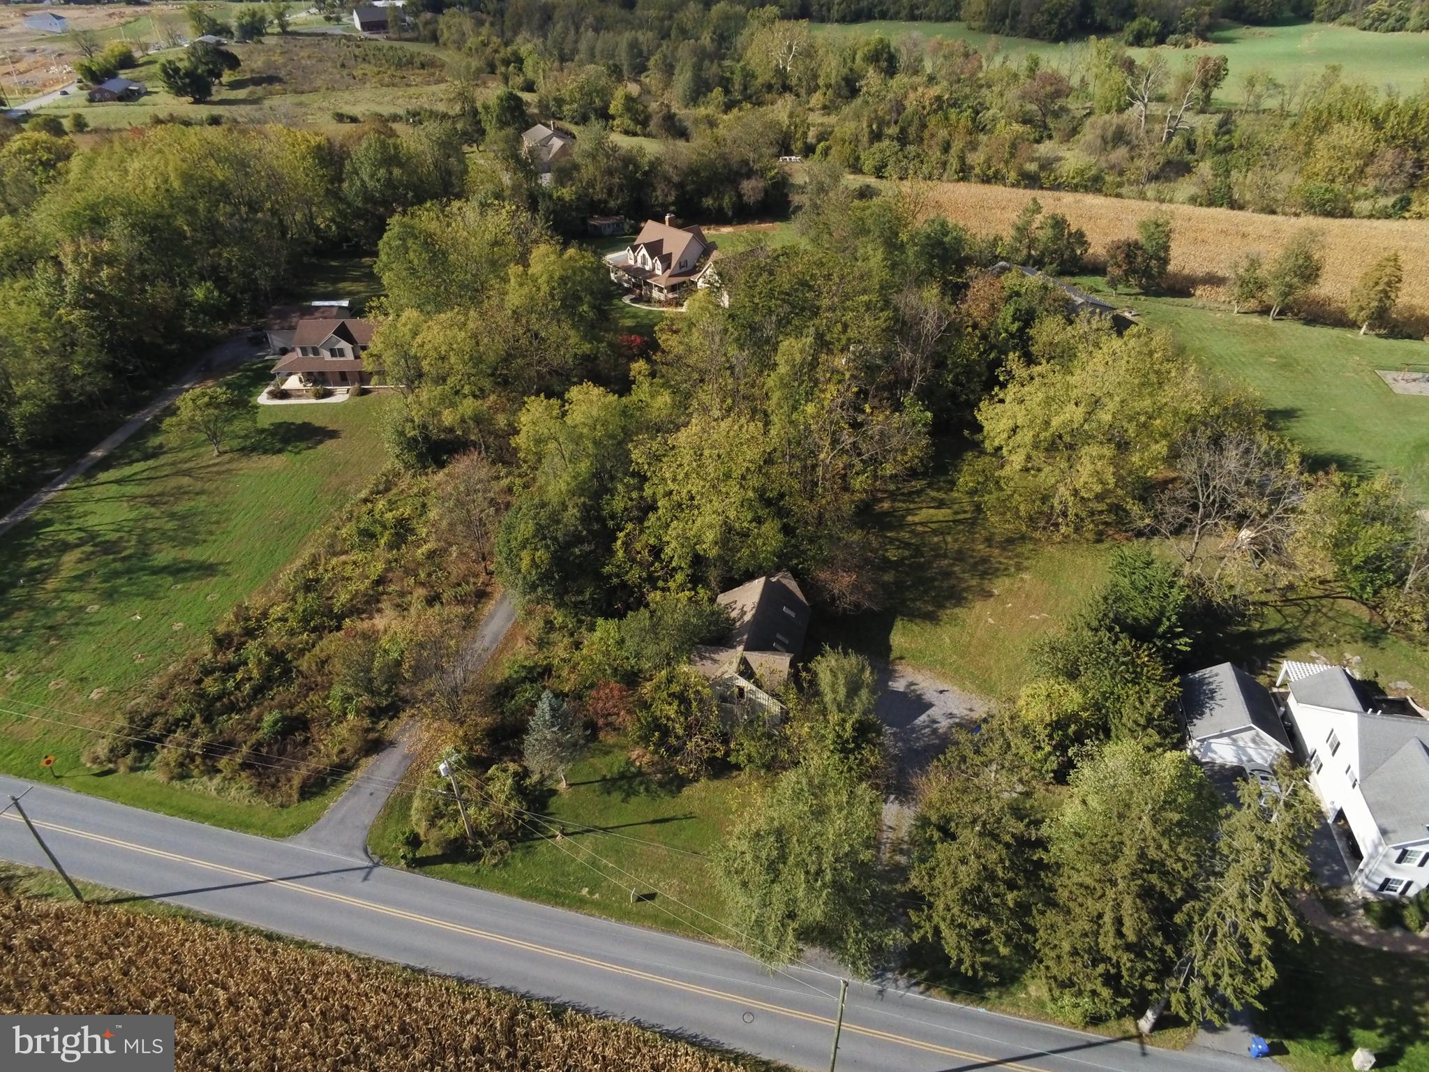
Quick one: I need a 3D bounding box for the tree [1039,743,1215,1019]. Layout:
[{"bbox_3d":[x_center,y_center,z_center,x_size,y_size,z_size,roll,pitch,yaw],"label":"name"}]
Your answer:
[{"bbox_3d":[22.260,18.992,51.037,8.600,21.300,8.600,-1,35,0],"label":"tree"}]

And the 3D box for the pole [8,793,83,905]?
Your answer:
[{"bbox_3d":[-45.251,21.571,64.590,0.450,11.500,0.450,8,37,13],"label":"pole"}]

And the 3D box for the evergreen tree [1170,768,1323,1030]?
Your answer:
[{"bbox_3d":[25.935,19.638,49.283,7.200,22.200,7.200,-1,35,0],"label":"evergreen tree"}]

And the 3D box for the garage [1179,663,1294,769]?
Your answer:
[{"bbox_3d":[42.015,14.457,77.164,7.300,4.850,6.950,6,36,10],"label":"garage"}]

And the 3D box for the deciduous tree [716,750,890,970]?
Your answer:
[{"bbox_3d":[5.628,21.047,60.114,11.000,15.500,10.600,-1,36,0],"label":"deciduous tree"}]

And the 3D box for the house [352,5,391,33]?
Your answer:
[{"bbox_3d":[-138.413,-214.542,392.315,18.000,8.800,11.500,-15,38,-19],"label":"house"}]

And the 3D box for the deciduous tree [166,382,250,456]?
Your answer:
[{"bbox_3d":[-62.673,-14.105,117.489,10.000,8.500,9.600,-1,36,0],"label":"deciduous tree"}]

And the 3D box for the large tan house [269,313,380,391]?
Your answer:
[{"bbox_3d":[-52.757,-26.678,135.180,17.000,7.900,10.800,-1,36,0],"label":"large tan house"}]

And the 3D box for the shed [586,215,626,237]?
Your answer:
[{"bbox_3d":[-19.809,-57.548,174.739,6.800,3.200,3.800,1,36,2],"label":"shed"}]

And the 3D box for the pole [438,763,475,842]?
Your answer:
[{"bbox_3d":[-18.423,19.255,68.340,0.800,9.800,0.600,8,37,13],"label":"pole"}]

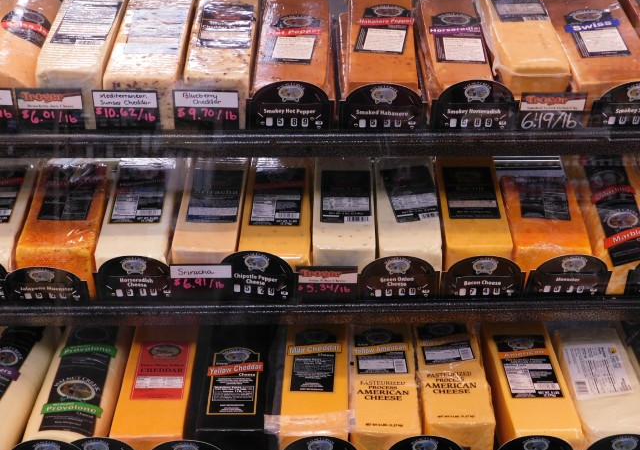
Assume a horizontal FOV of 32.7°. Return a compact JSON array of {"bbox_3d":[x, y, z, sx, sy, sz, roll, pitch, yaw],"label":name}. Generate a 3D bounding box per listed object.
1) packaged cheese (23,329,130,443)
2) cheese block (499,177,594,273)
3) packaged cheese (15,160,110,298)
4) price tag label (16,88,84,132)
[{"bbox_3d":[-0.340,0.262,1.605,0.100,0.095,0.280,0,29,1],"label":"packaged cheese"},{"bbox_3d":[0.341,0.017,1.700,0.115,0.098,0.195,0,38,0],"label":"cheese block"},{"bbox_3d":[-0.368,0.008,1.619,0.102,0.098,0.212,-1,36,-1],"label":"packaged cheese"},{"bbox_3d":[-0.360,-0.154,1.460,0.087,0.057,0.003,0,27,0],"label":"price tag label"}]

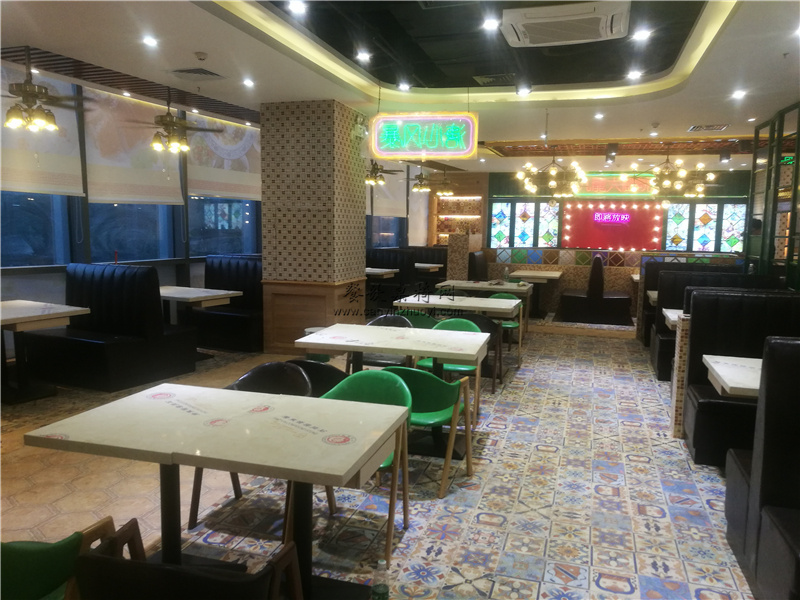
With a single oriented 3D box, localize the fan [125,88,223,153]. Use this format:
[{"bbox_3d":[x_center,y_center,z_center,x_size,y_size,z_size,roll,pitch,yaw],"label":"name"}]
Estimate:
[{"bbox_3d":[-2.412,-1.877,6.531,1.130,0.660,1.130,3,7,24],"label":"fan"}]

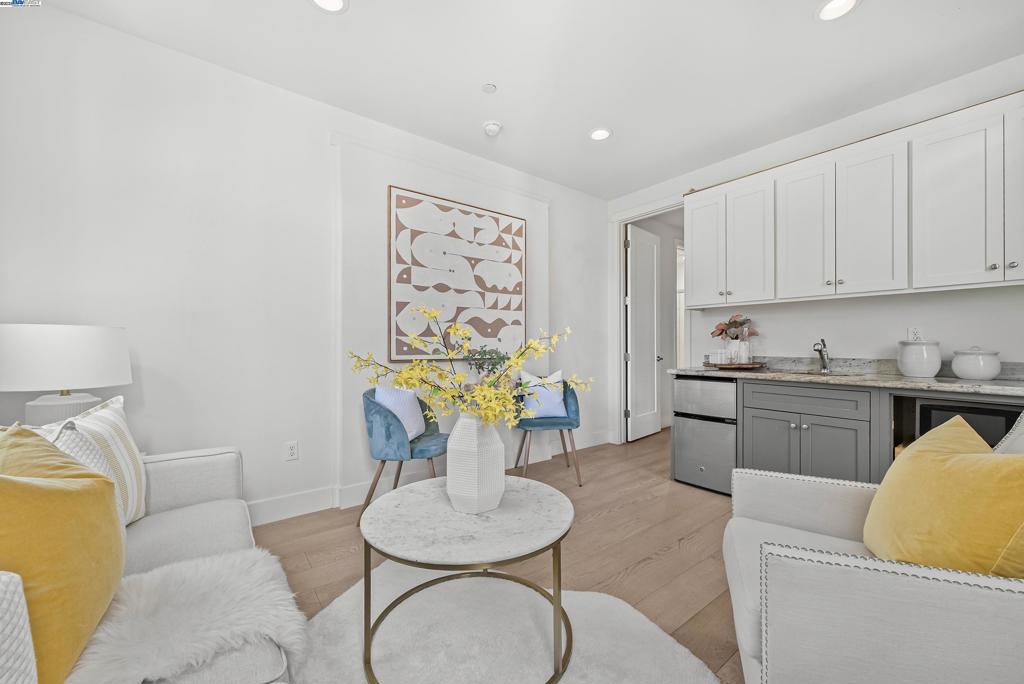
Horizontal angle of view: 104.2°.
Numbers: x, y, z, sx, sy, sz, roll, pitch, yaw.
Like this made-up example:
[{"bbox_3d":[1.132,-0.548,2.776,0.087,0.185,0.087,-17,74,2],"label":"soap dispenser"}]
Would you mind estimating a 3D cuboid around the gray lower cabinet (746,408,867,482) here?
[{"bbox_3d":[2.083,0.778,2.735,0.580,0.633,0.680,0,0,-38],"label":"gray lower cabinet"}]

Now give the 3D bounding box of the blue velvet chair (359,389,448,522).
[{"bbox_3d":[-0.649,0.727,2.630,0.540,0.815,0.530,0,0,12],"label":"blue velvet chair"}]

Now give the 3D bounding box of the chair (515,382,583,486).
[{"bbox_3d":[0.288,0.724,3.345,0.530,0.815,0.540,0,0,-3],"label":"chair"}]

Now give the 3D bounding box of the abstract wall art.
[{"bbox_3d":[-0.386,-0.490,3.269,1.282,1.271,0.040,0,0,-38],"label":"abstract wall art"}]

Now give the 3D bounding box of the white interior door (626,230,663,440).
[{"bbox_3d":[1.592,-0.095,4.720,0.760,2.430,0.040,0,0,-44],"label":"white interior door"}]

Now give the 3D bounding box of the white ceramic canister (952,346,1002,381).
[{"bbox_3d":[2.637,0.120,2.264,0.182,0.187,0.182,0,0,-38],"label":"white ceramic canister"}]

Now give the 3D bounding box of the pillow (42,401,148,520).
[{"bbox_3d":[-1.444,0.456,1.294,0.160,0.470,0.470,-14,5,-19],"label":"pillow"}]

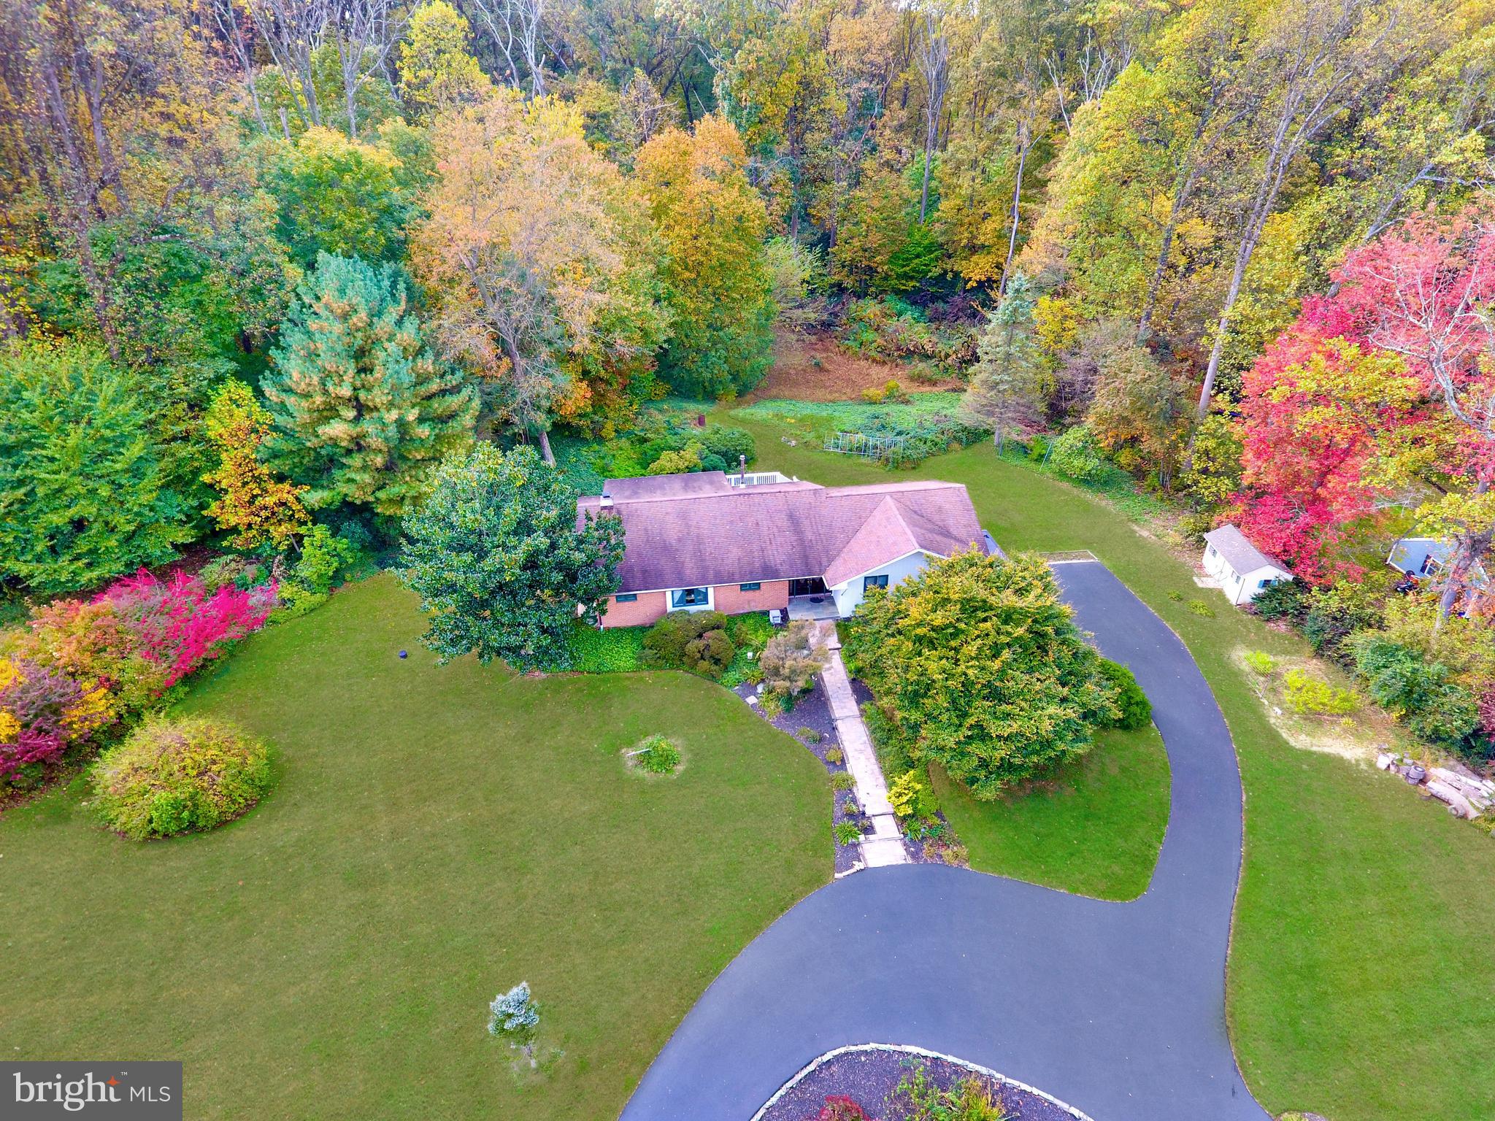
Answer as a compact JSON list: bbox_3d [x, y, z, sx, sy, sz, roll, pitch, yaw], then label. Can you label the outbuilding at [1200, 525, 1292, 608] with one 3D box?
[{"bbox_3d":[32.510,0.220,56.550,3.080,2.890,5.160,0,31,0],"label":"outbuilding"}]

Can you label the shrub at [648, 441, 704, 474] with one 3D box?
[{"bbox_3d":[-5.541,-8.001,66.440,4.320,2.040,3.890,0,31,0],"label":"shrub"}]

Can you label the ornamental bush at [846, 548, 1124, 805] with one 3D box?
[{"bbox_3d":[10.458,4.682,39.144,12.000,9.600,12.000,0,31,0],"label":"ornamental bush"}]

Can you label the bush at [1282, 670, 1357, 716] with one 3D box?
[{"bbox_3d":[29.039,6.589,43.681,3.360,1.670,2.850,0,31,0],"label":"bush"}]

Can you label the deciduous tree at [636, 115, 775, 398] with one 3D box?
[{"bbox_3d":[-3.710,-25.940,76.200,12.260,23.810,12.260,-1,31,0],"label":"deciduous tree"}]

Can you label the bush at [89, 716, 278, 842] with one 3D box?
[{"bbox_3d":[-25.202,9.286,38.457,7.120,2.740,6.770,0,31,0],"label":"bush"}]

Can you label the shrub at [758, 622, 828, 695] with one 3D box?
[{"bbox_3d":[2.323,4.946,44.095,3.520,3.850,3.520,0,31,0],"label":"shrub"}]

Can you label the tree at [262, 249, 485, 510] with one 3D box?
[{"bbox_3d":[-25.880,-11.550,60.210,13.410,18.850,13.410,-1,31,0],"label":"tree"}]

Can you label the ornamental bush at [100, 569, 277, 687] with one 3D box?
[{"bbox_3d":[-30.537,3.353,46.737,6.600,3.800,7.400,8,32,14],"label":"ornamental bush"}]

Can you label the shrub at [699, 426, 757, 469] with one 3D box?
[{"bbox_3d":[-1.639,-8.863,66.947,4.450,2.970,4.010,0,31,0],"label":"shrub"}]

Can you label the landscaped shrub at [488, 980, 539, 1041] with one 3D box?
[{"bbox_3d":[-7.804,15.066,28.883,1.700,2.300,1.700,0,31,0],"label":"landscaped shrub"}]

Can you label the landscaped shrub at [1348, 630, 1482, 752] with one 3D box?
[{"bbox_3d":[34.380,6.700,44.790,4.500,3.900,6.600,-1,31,0],"label":"landscaped shrub"}]

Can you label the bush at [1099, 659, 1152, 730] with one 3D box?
[{"bbox_3d":[19.030,6.980,45.260,3.900,3.300,3.900,-1,31,0],"label":"bush"}]

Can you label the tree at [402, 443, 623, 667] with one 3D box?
[{"bbox_3d":[-13.200,-0.280,49.100,12.100,12.000,12.100,-1,31,0],"label":"tree"}]

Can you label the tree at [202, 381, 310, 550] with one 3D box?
[{"bbox_3d":[-32.820,-5.950,58.000,5.520,12.500,5.520,-1,31,0],"label":"tree"}]

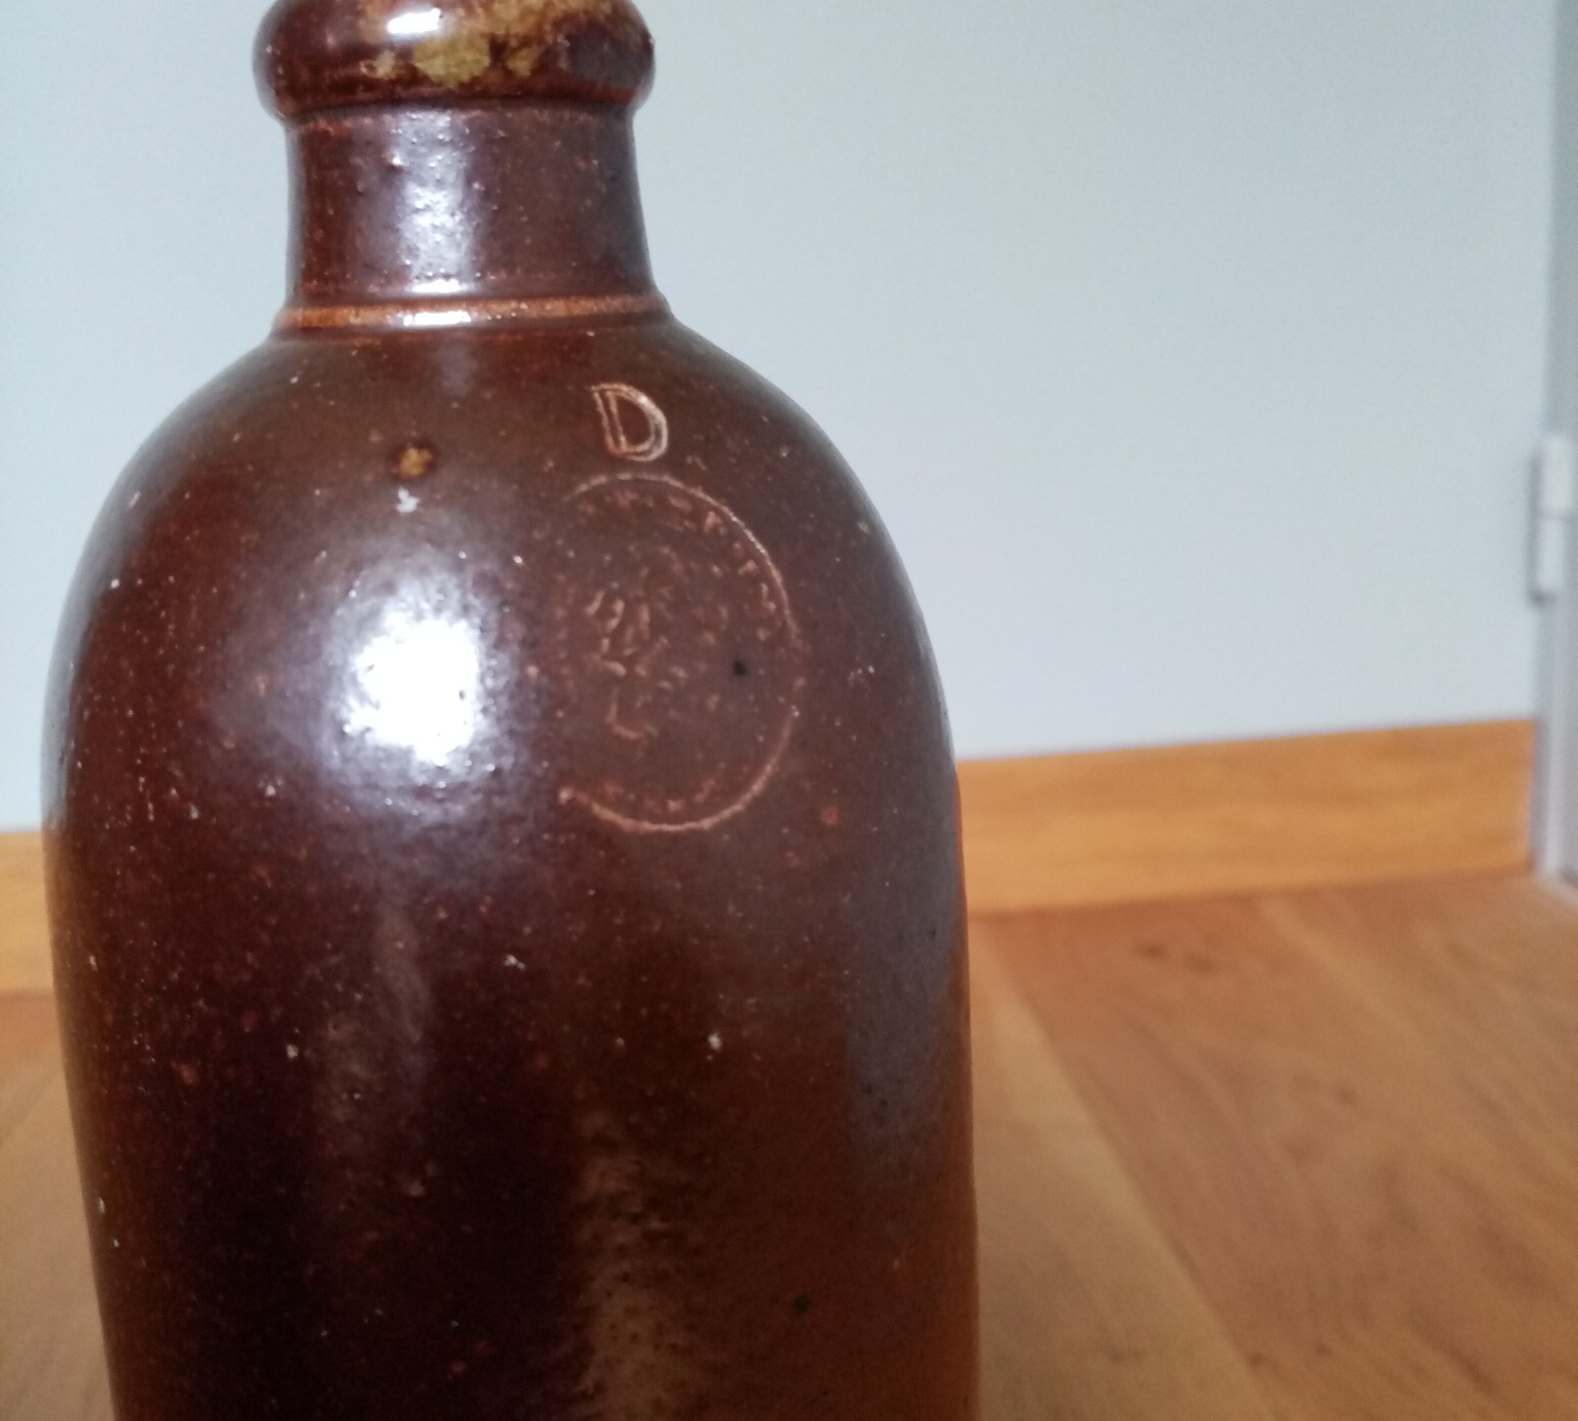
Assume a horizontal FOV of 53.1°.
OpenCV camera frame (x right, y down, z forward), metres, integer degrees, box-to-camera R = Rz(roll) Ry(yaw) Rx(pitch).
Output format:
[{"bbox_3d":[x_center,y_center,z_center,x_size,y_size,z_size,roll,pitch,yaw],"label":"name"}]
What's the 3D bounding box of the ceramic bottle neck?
[{"bbox_3d":[-0.031,-0.048,0.155,0.037,0.022,0.037,-3,12,0],"label":"ceramic bottle neck"}]

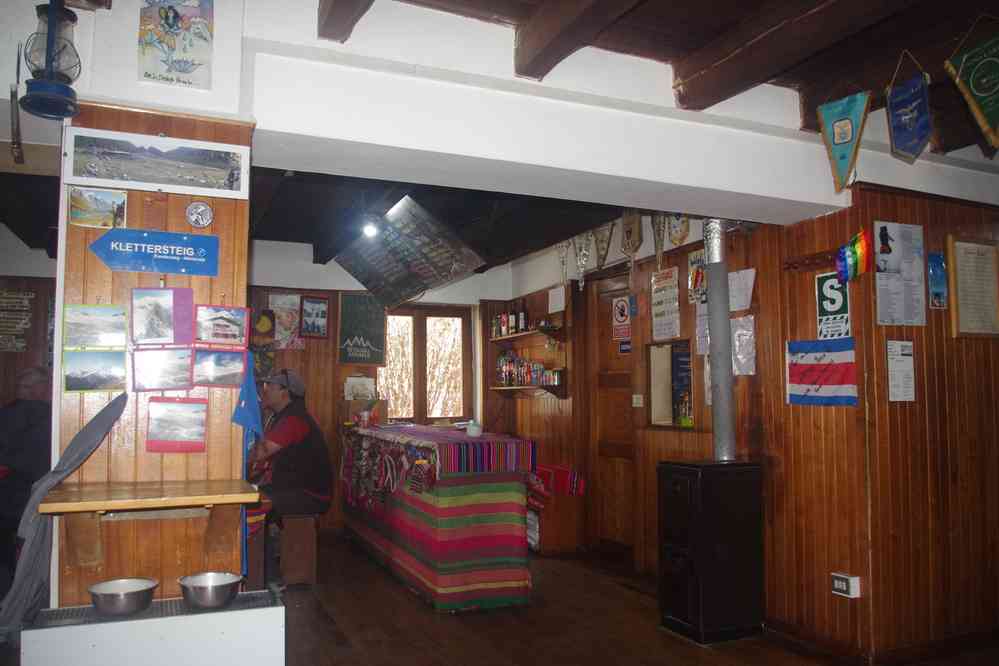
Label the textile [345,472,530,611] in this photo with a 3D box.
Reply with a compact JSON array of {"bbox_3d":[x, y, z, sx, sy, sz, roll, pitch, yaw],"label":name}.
[{"bbox_3d":[-0.515,1.200,5.080,0.529,0.723,2.085,2,-4,-23],"label":"textile"}]

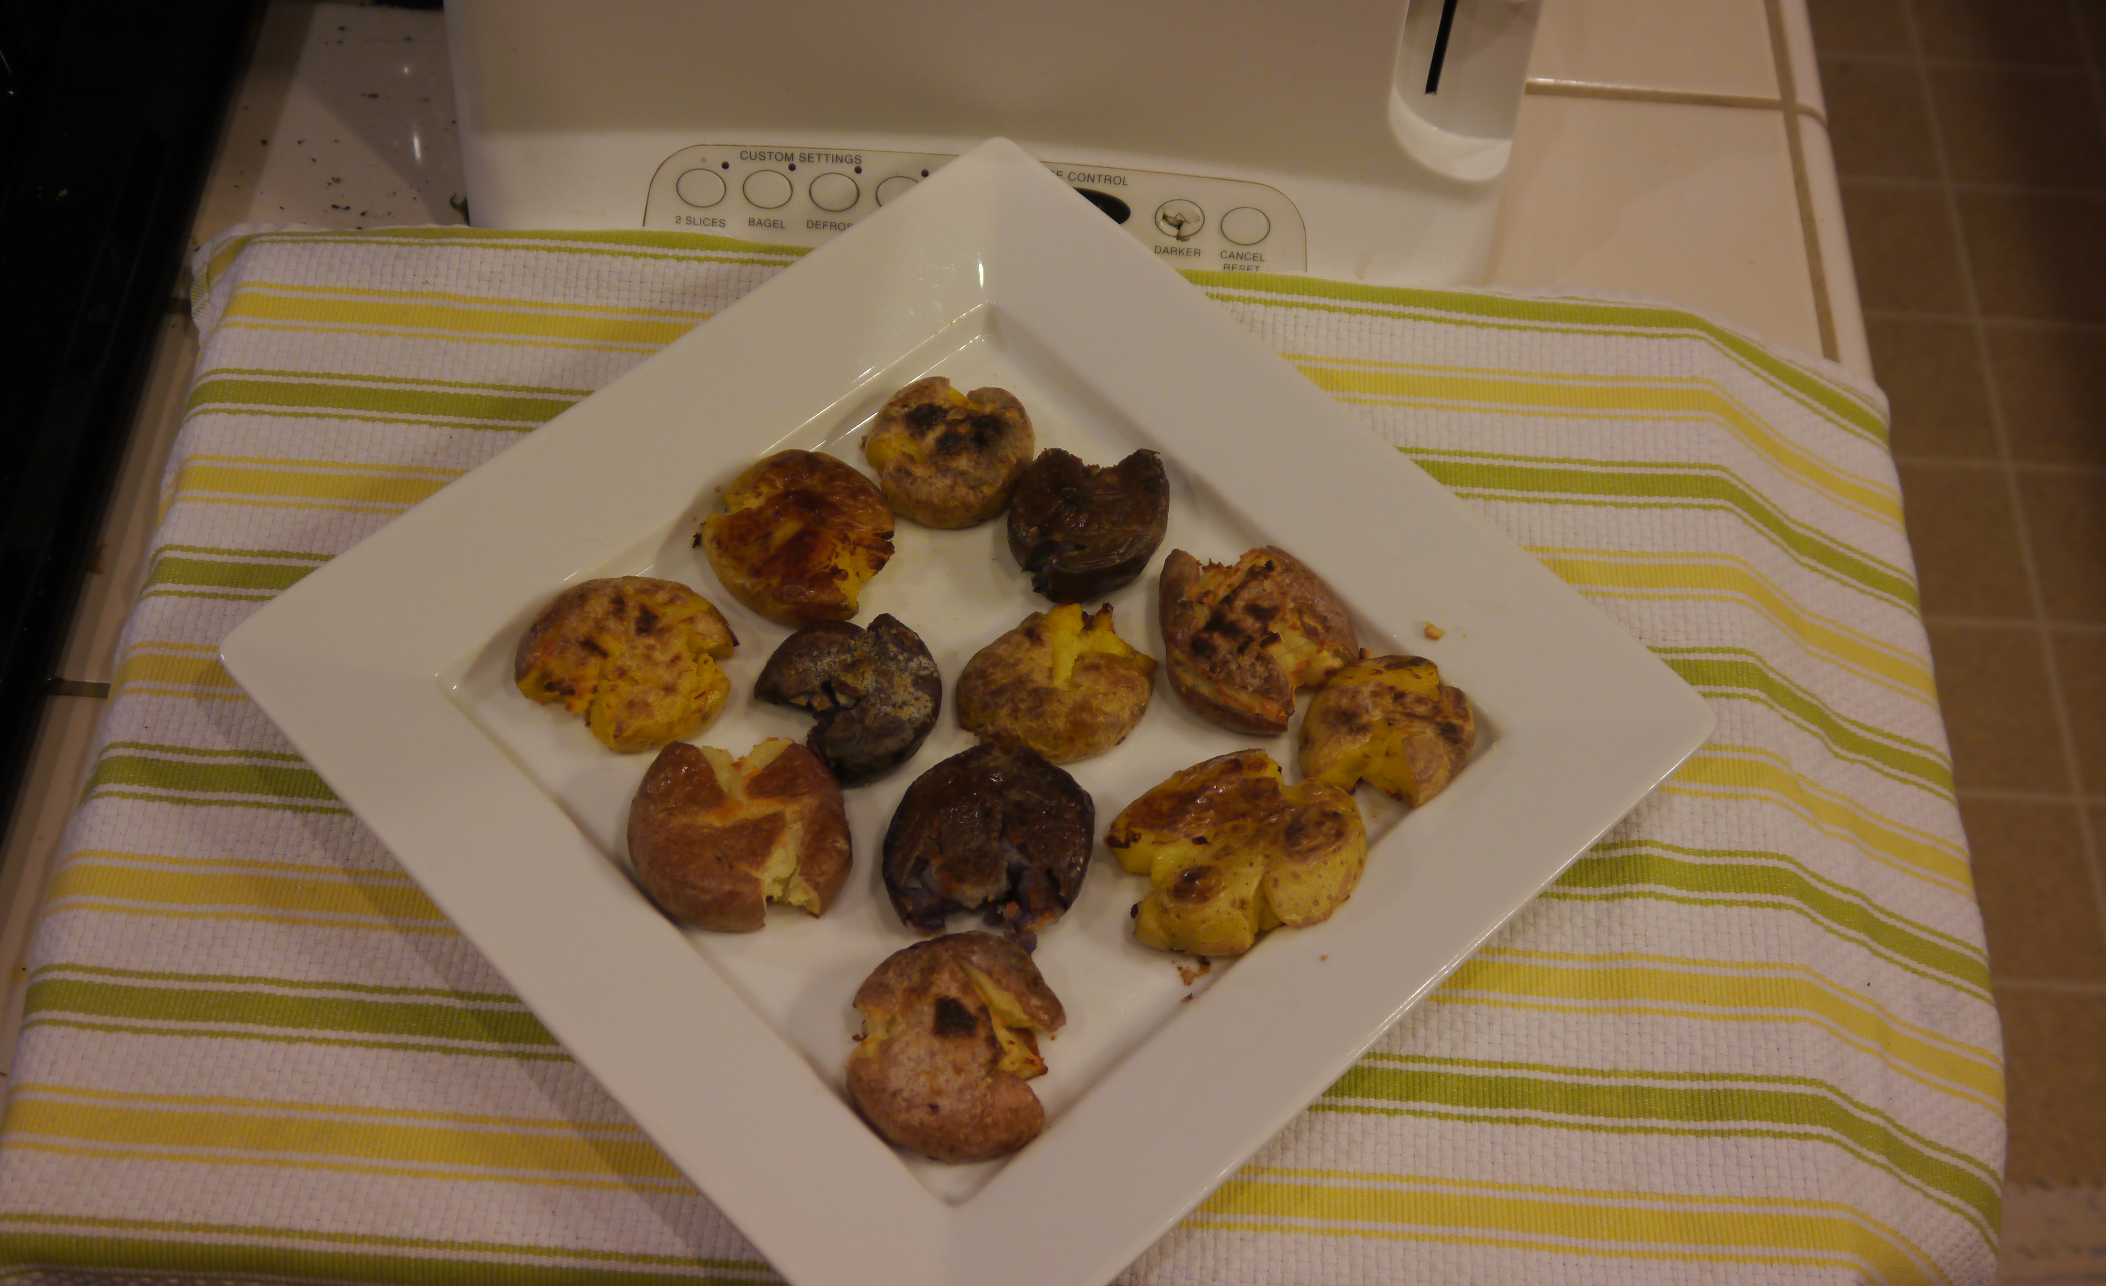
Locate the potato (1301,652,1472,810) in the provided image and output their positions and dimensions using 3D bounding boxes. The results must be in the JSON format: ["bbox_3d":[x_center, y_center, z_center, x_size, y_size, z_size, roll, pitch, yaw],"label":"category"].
[{"bbox_3d":[0.098,0.026,0.818,0.047,0.021,0.052,39,62,21],"label":"potato"}]

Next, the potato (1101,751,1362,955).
[{"bbox_3d":[0.051,0.059,0.787,0.076,0.028,0.059,-19,59,-16],"label":"potato"}]

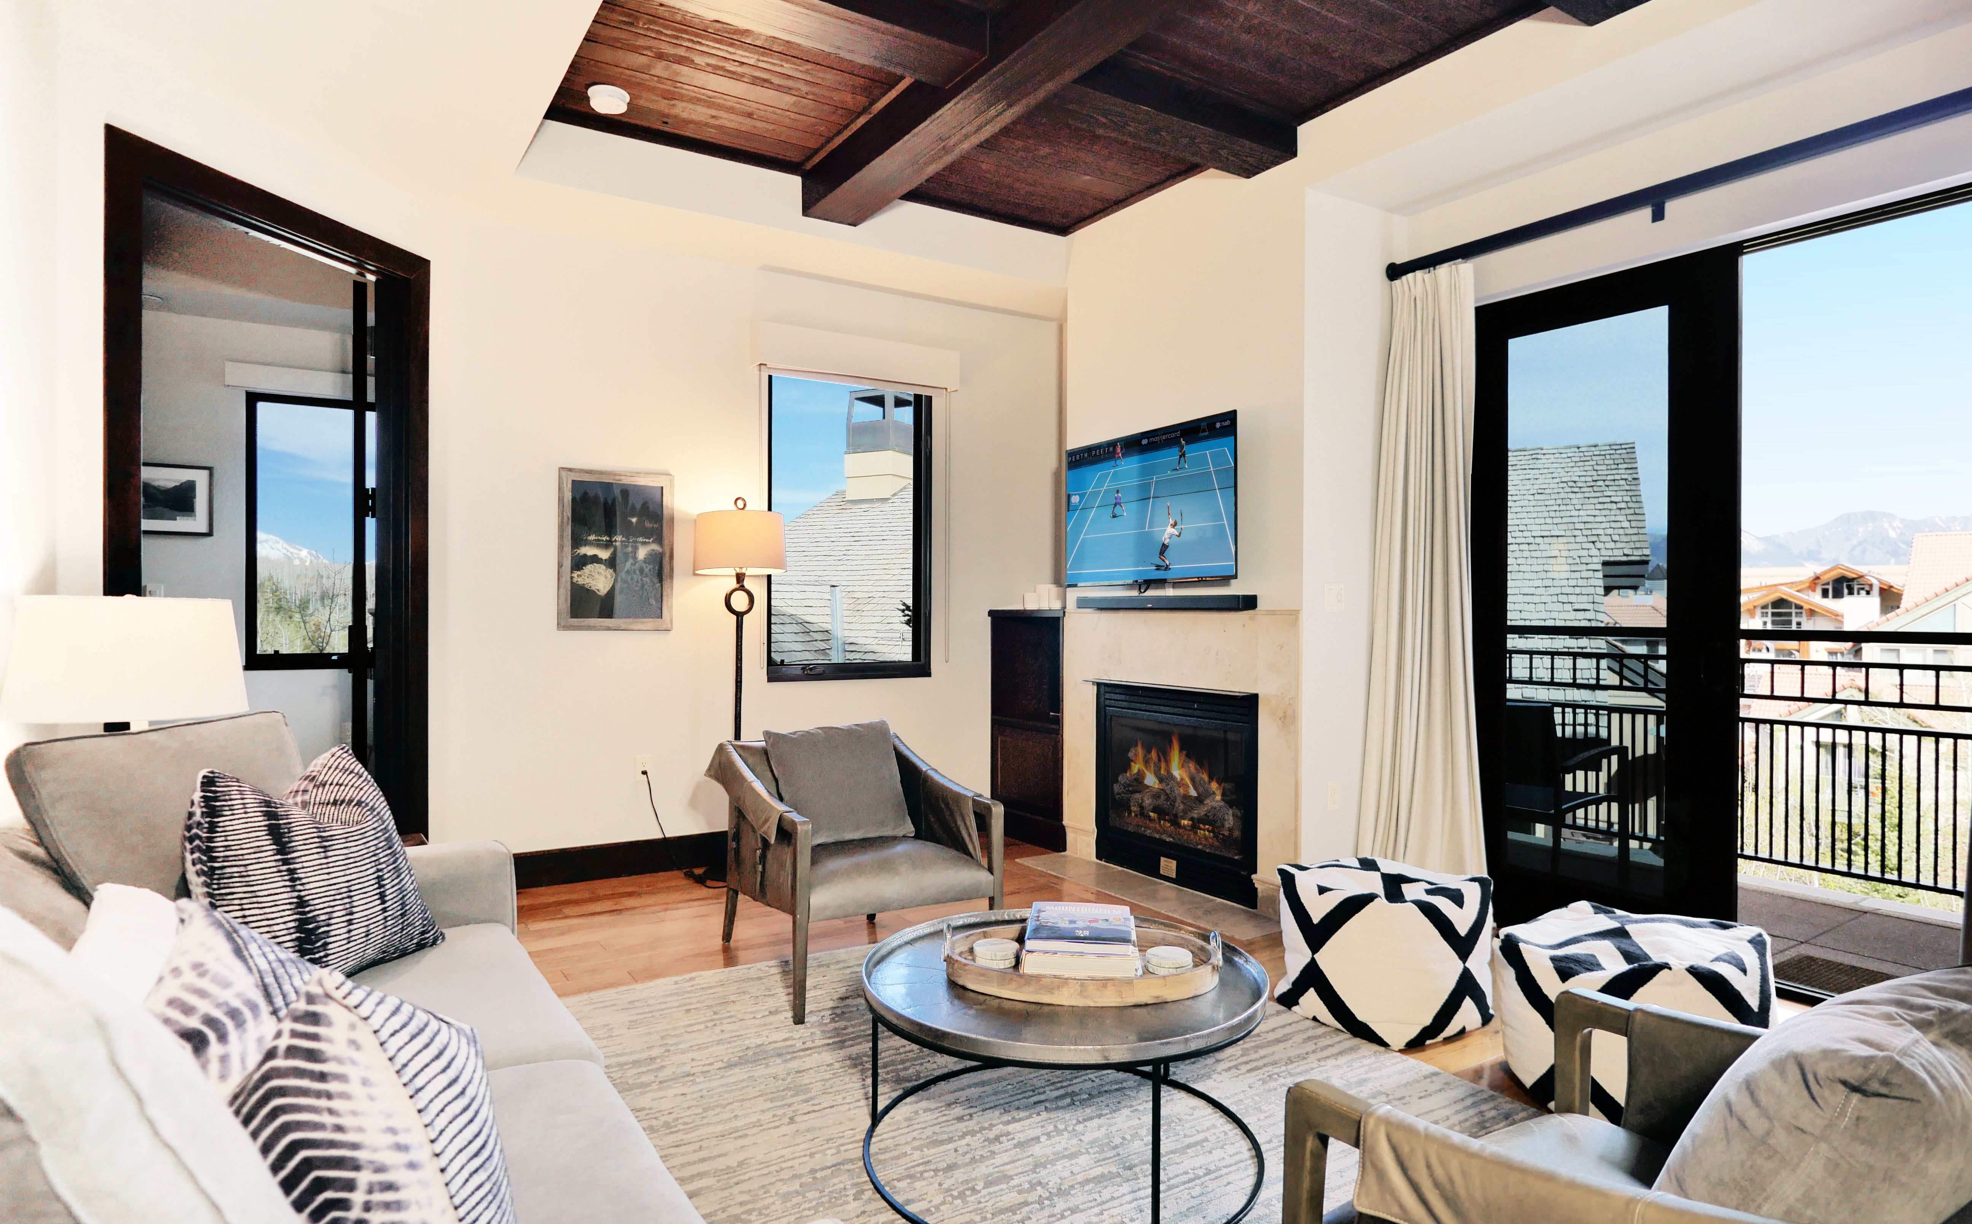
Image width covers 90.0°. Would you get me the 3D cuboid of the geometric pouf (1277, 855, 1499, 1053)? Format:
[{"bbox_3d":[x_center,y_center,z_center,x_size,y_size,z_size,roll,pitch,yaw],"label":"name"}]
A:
[{"bbox_3d":[1.190,0.988,2.970,0.420,0.405,0.420,0,0,-32],"label":"geometric pouf"}]

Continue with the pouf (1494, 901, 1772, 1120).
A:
[{"bbox_3d":[1.571,0.990,2.410,0.408,0.413,0.408,0,0,-28],"label":"pouf"}]

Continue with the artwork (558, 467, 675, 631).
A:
[{"bbox_3d":[-1.624,-0.269,4.348,0.480,0.700,0.030,0,0,-29],"label":"artwork"}]

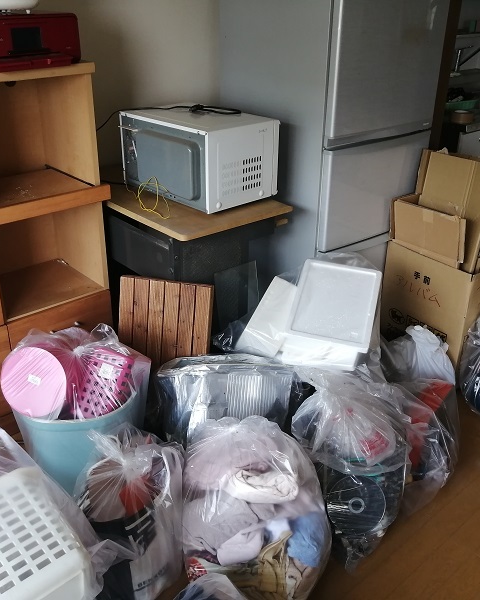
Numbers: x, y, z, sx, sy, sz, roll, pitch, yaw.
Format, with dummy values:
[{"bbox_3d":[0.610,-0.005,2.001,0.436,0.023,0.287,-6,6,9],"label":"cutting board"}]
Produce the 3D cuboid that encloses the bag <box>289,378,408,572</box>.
[{"bbox_3d":[0.281,0.434,1.646,0.290,0.360,0.300,1,26,0],"label":"bag"}]

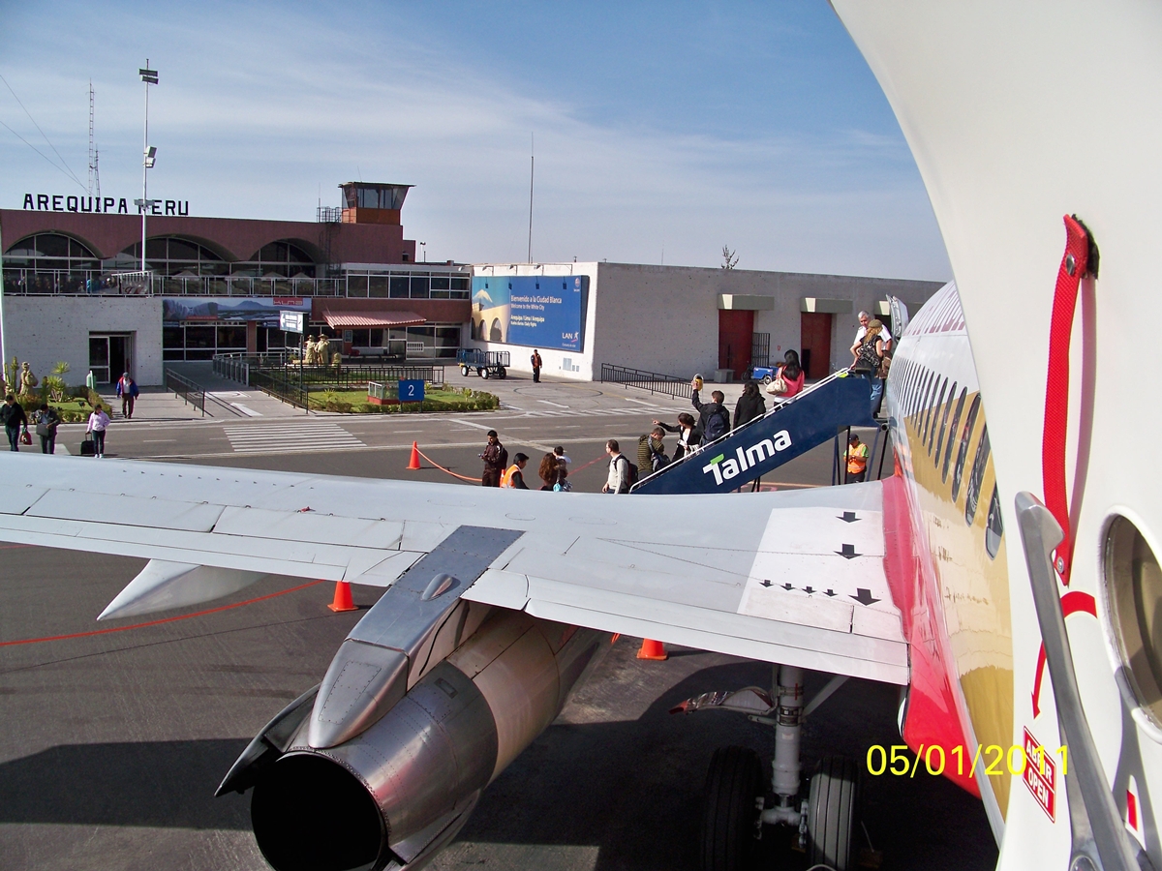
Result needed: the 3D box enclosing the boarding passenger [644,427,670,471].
[{"bbox_3d":[1.200,0.680,18.300,0.550,1.620,0.520,0,6,-18],"label":"boarding passenger"}]

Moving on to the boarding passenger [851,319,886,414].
[{"bbox_3d":[4.491,-1.013,17.300,0.580,1.600,0.500,4,6,17],"label":"boarding passenger"}]

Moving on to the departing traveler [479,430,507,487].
[{"bbox_3d":[-1.845,0.744,23.203,0.500,1.710,0.520,-5,10,-43],"label":"departing traveler"}]

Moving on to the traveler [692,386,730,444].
[{"bbox_3d":[2.150,0.087,18.150,0.620,1.760,0.500,2,6,3],"label":"traveler"}]

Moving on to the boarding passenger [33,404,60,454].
[{"bbox_3d":[-13.997,0.000,29.100,0.580,1.660,0.450,0,7,-13],"label":"boarding passenger"}]

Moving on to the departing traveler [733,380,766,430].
[{"bbox_3d":[2.851,-0.151,18.994,0.540,1.560,0.380,0,7,-12],"label":"departing traveler"}]

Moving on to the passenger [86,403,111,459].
[{"bbox_3d":[-13.843,-0.125,31.800,0.660,1.560,0.420,-1,7,-25],"label":"passenger"}]

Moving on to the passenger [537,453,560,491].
[{"bbox_3d":[-0.625,1.120,20.896,0.500,1.580,0.450,6,9,37],"label":"passenger"}]

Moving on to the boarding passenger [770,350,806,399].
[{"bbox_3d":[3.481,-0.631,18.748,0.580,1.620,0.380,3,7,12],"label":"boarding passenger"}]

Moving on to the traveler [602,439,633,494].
[{"bbox_3d":[0.700,0.956,19.906,0.520,1.760,0.520,-2,7,-21],"label":"traveler"}]

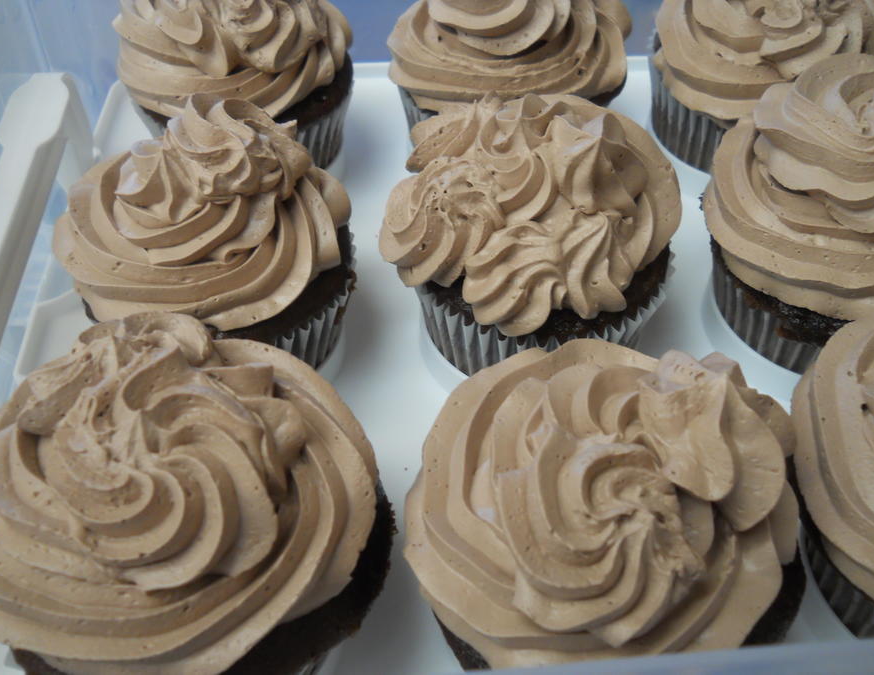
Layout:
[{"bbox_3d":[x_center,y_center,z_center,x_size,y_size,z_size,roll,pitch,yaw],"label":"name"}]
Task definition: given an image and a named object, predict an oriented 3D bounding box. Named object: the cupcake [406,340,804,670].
[{"bbox_3d":[0.033,0.042,0.185,0.074,0.062,0.074,-2,48,-4],"label":"cupcake"}]

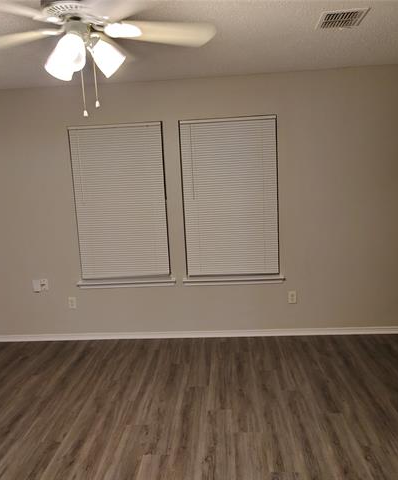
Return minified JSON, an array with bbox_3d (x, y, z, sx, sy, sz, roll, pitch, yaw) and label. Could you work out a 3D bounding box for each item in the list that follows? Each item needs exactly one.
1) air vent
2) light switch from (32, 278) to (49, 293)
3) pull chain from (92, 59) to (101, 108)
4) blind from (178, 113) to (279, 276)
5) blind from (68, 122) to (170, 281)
[{"bbox_3d":[0.822,-1.262,2.548,0.250,0.016,0.298,-2,9,4],"label":"air vent"},{"bbox_3d":[-1.557,0.454,4.360,0.160,0.125,0.025,-2,9,4],"label":"light switch"},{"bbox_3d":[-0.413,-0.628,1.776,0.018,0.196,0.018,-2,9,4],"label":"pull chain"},{"bbox_3d":[0.295,-0.378,4.142,0.885,1.475,0.045,-2,9,4],"label":"blind"},{"bbox_3d":[-0.743,-0.347,4.221,0.885,1.475,0.045,-2,9,4],"label":"blind"}]

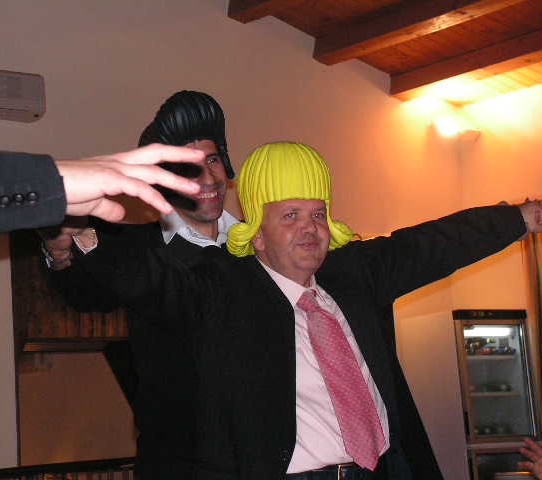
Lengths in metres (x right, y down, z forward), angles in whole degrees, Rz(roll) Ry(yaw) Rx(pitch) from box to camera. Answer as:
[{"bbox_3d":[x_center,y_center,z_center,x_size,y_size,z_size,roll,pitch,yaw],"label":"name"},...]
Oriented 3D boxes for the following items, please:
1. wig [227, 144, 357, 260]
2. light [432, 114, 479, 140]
[{"bbox_3d":[0.041,-0.092,3.420,0.285,0.250,0.250,-2,-10,-24],"label":"wig"},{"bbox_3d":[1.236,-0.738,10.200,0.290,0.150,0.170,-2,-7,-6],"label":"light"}]

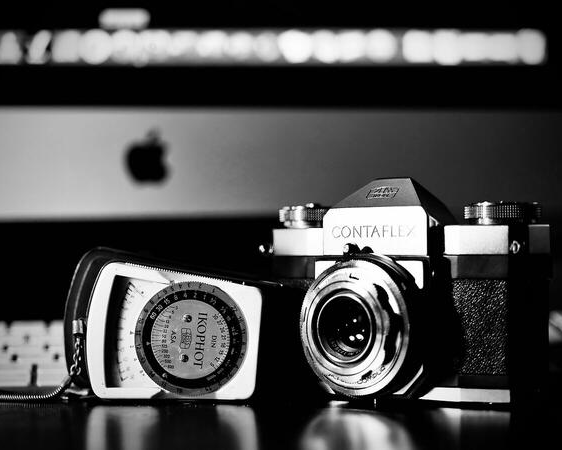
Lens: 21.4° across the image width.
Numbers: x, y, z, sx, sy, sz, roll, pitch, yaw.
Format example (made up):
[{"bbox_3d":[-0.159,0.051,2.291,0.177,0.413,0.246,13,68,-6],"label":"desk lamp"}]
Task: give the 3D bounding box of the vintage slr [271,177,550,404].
[{"bbox_3d":[0.046,0.027,0.645,0.127,0.095,0.067,-1,-1,39],"label":"vintage slr"}]

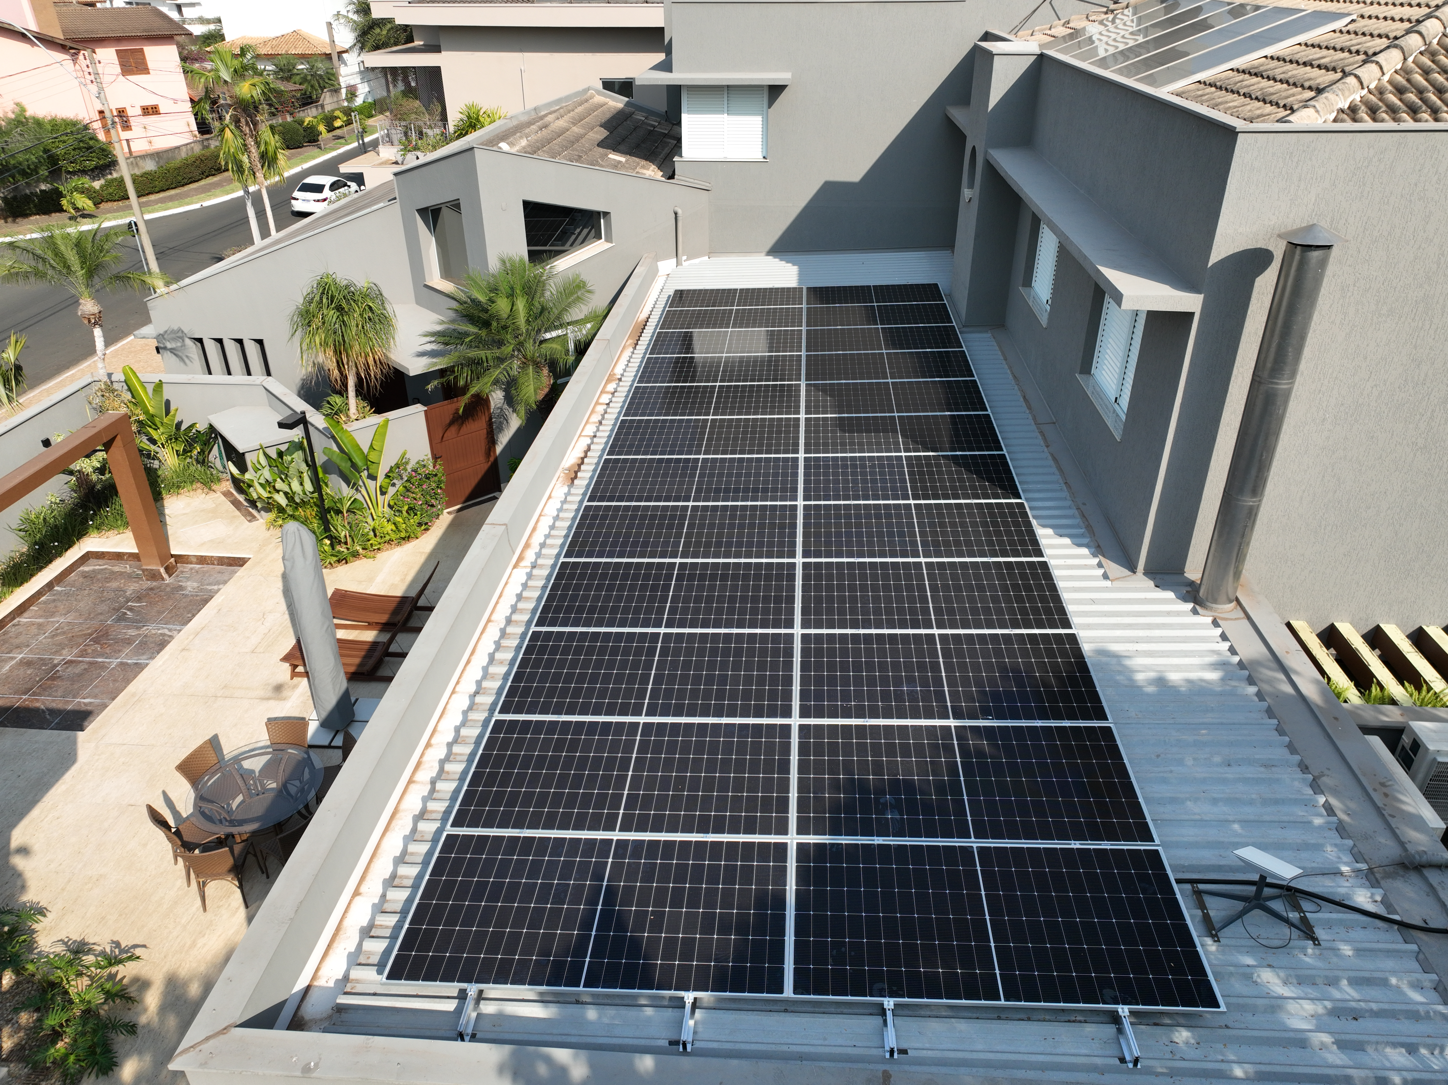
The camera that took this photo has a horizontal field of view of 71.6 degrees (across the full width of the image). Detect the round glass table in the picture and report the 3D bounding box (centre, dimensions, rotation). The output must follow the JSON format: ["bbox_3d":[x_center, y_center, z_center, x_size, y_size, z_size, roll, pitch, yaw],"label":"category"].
[{"bbox_3d":[-5.406,3.158,11.812,1.520,0.750,1.520,0,29,0],"label":"round glass table"}]

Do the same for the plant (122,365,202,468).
[{"bbox_3d":[-10.762,-2.324,19.226,1.300,2.150,1.050,2,29,4],"label":"plant"}]

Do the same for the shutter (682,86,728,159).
[{"bbox_3d":[-0.345,-7.921,18.858,0.840,1.310,0.060,2,29,4],"label":"shutter"}]

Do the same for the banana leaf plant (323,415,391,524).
[{"bbox_3d":[-6.247,-1.228,17.315,1.200,2.000,0.950,2,29,4],"label":"banana leaf plant"}]

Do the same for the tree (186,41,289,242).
[{"bbox_3d":[-16.195,-12.511,33.675,2.800,7.200,2.600,2,29,4],"label":"tree"}]

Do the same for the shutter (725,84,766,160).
[{"bbox_3d":[0.405,-8.030,19.112,0.830,1.330,0.060,2,29,4],"label":"shutter"}]

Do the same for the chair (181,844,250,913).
[{"bbox_3d":[-5.477,3.523,11.008,0.530,0.890,0.580,-2,29,-3],"label":"chair"}]

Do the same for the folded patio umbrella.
[{"bbox_3d":[-4.891,1.035,12.227,0.470,2.850,0.470,2,29,4],"label":"folded patio umbrella"}]

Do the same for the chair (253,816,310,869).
[{"bbox_3d":[-4.843,3.409,11.201,0.580,0.890,0.530,21,36,34],"label":"chair"}]

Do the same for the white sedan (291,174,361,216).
[{"bbox_3d":[-19.590,-17.226,49.660,1.800,1.450,4.600,2,29,4],"label":"white sedan"}]

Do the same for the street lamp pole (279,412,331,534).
[{"bbox_3d":[-6.872,-0.989,16.531,0.280,2.360,0.500,16,33,27],"label":"street lamp pole"}]

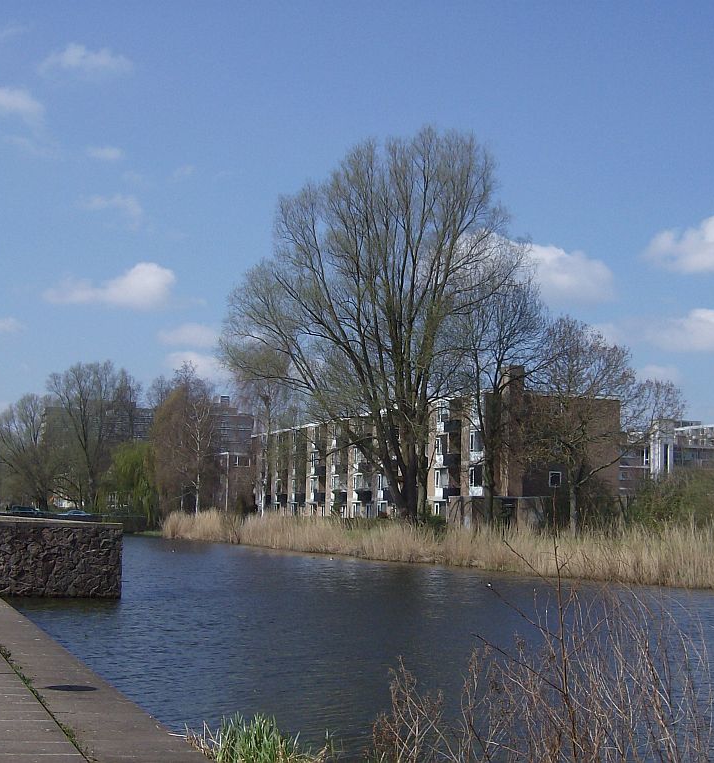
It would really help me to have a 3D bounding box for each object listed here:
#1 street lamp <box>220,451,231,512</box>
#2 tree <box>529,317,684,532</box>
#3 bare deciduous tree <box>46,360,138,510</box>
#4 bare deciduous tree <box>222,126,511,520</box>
[{"bbox_3d":[-13.641,10.995,139.611,1.000,7.799,0.600,1,-6,0],"label":"street lamp"},{"bbox_3d":[13.655,2.594,74.380,8.600,12.435,8.400,1,-6,0],"label":"tree"},{"bbox_3d":[-33.060,7.277,167.010,11.400,19.855,11.000,1,-6,0],"label":"bare deciduous tree"},{"bbox_3d":[0.350,-3.474,88.654,19.600,27.003,18.500,1,-6,0],"label":"bare deciduous tree"}]

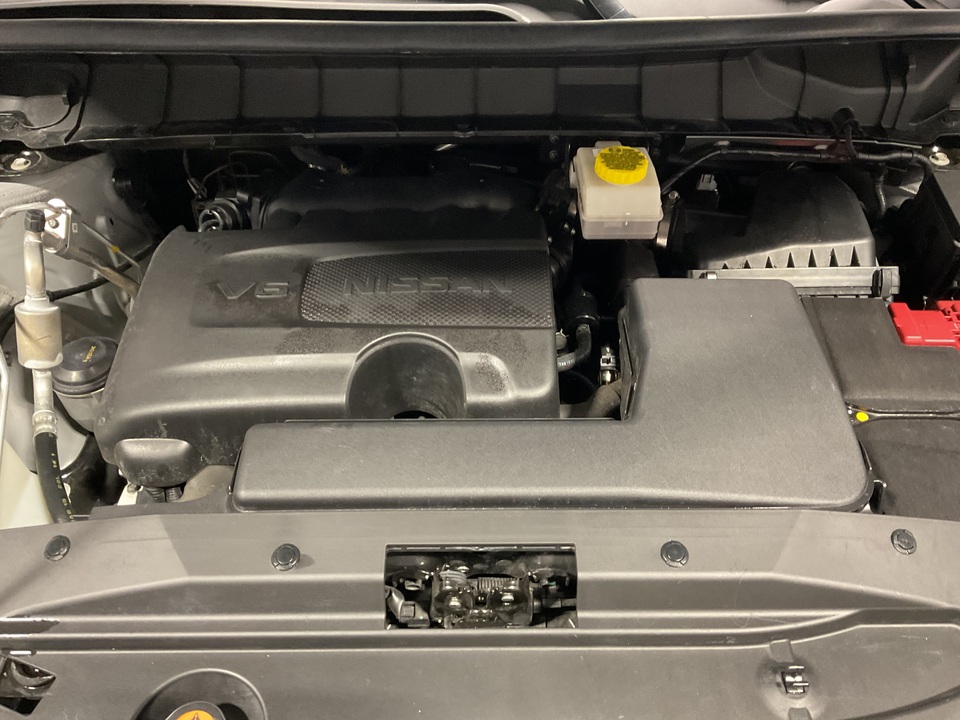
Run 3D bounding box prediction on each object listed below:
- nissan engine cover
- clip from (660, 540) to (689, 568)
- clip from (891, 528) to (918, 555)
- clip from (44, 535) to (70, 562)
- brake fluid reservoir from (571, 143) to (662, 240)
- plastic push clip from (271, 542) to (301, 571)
[{"bbox_3d":[-0.141,-0.023,0.826,0.420,0.125,0.280,0,52,0],"label":"nissan engine cover"},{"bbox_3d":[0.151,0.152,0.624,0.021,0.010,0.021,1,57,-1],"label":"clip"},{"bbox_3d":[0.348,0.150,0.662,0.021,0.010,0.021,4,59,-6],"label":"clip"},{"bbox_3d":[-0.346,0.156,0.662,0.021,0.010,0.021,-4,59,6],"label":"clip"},{"bbox_3d":[0.148,-0.186,0.896,0.092,0.085,0.088,0,45,0],"label":"brake fluid reservoir"},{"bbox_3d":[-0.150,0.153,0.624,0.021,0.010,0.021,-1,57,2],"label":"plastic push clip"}]

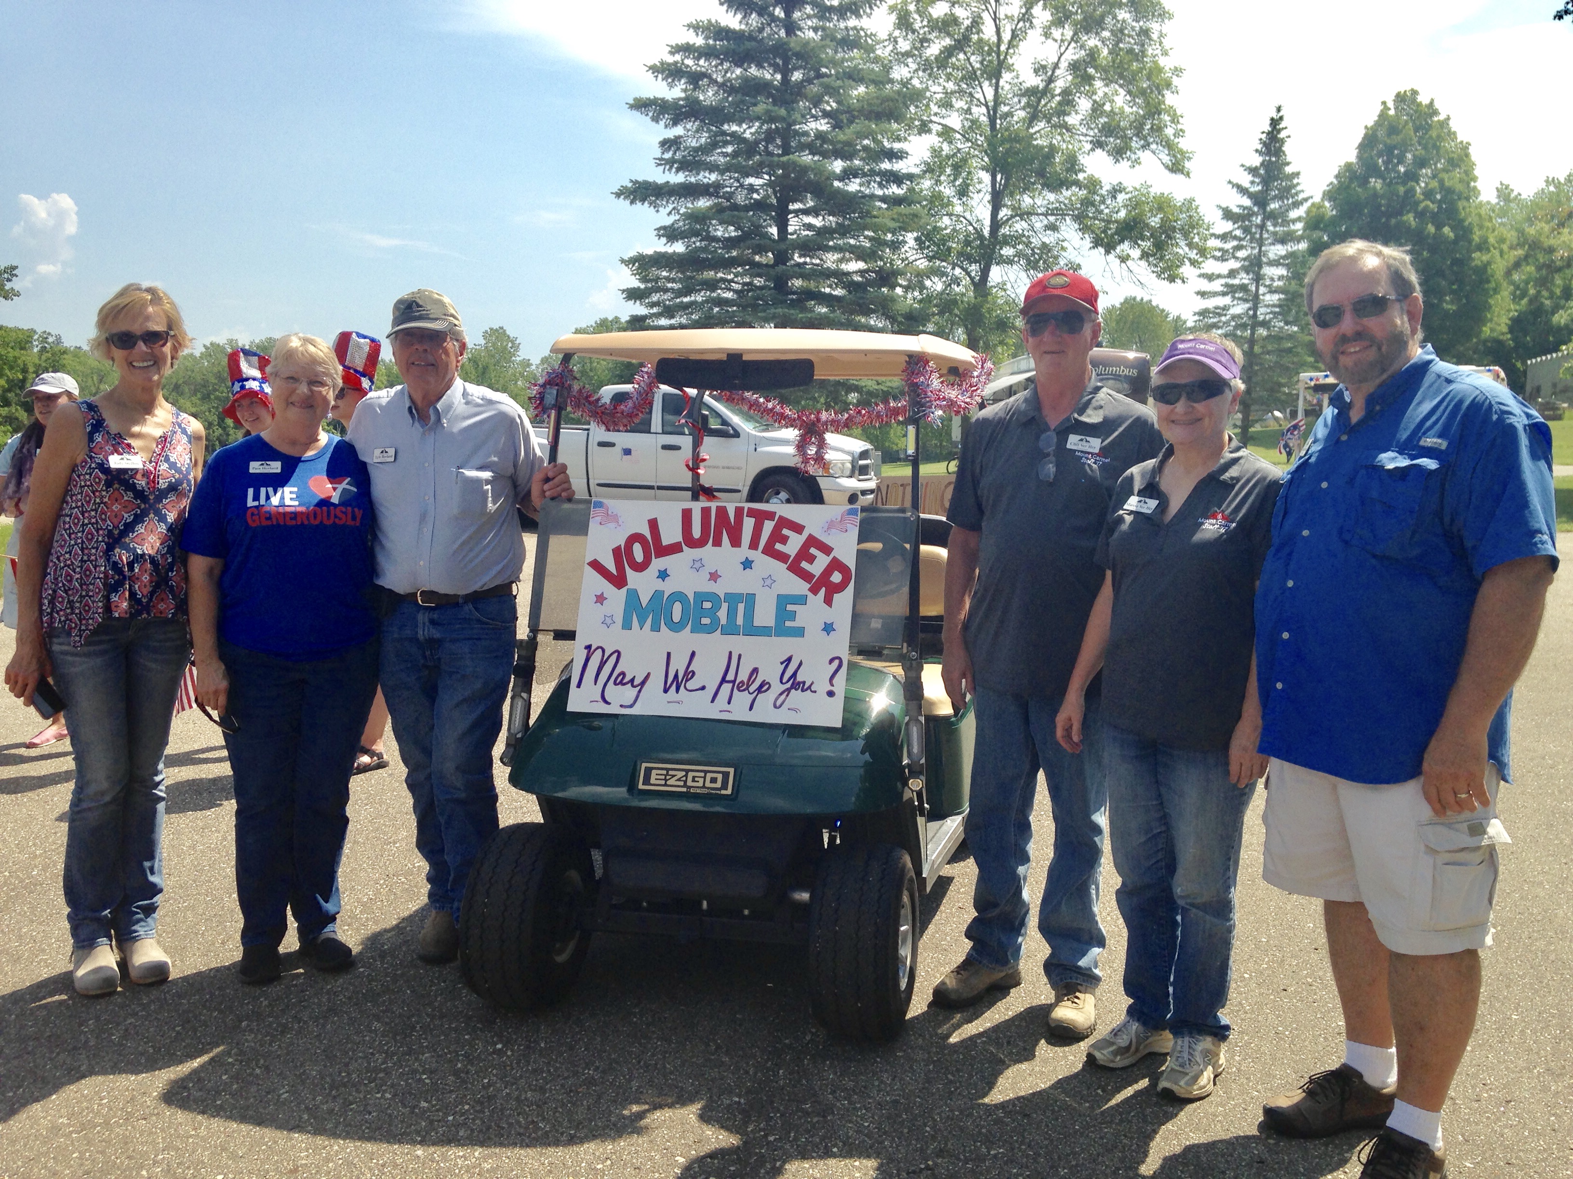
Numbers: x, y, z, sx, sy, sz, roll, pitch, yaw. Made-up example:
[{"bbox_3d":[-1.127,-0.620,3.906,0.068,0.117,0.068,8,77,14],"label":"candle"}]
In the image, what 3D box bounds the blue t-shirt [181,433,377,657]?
[{"bbox_3d":[-1.275,-0.107,3.800,0.530,0.600,0.320,0,7,-14],"label":"blue t-shirt"}]

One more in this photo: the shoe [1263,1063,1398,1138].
[{"bbox_3d":[1.178,1.078,3.208,0.305,0.120,0.115,-1,7,-17],"label":"shoe"}]

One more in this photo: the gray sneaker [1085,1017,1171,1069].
[{"bbox_3d":[0.836,1.038,3.527,0.260,0.105,0.100,-4,9,-37],"label":"gray sneaker"}]

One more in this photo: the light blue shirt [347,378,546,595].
[{"bbox_3d":[-0.895,-0.259,3.880,0.560,0.600,0.310,2,7,8],"label":"light blue shirt"}]

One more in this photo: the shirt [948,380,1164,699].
[{"bbox_3d":[0.651,-0.123,3.620,0.550,0.760,0.310,4,6,18],"label":"shirt"}]

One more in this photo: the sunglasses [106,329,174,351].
[{"bbox_3d":[-1.557,-0.599,3.620,0.145,0.050,0.145,0,7,-22],"label":"sunglasses"}]

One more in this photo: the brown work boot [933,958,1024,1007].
[{"bbox_3d":[0.509,0.975,3.876,0.285,0.125,0.110,-4,8,-40],"label":"brown work boot"}]

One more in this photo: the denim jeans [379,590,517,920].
[{"bbox_3d":[-0.897,0.465,3.990,0.350,0.960,0.300,2,7,7],"label":"denim jeans"}]

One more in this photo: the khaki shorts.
[{"bbox_3d":[1.171,0.424,2.930,0.370,0.490,0.430,-1,7,-27],"label":"khaki shorts"}]

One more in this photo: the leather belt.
[{"bbox_3d":[-0.901,0.011,3.960,0.380,0.055,0.280,2,6,6],"label":"leather belt"}]

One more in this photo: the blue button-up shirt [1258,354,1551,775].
[{"bbox_3d":[1.188,-0.049,2.890,0.370,0.780,0.580,-2,7,-30],"label":"blue button-up shirt"}]

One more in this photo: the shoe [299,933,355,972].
[{"bbox_3d":[-1.227,0.919,4.005,0.095,0.110,0.255,-3,8,-34],"label":"shoe"}]

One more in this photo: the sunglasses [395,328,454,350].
[{"bbox_3d":[-0.914,-0.635,3.800,0.145,0.045,0.150,2,7,4],"label":"sunglasses"}]

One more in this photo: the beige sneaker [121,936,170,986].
[{"bbox_3d":[-1.646,0.913,3.840,0.100,0.110,0.260,-2,7,-31],"label":"beige sneaker"}]

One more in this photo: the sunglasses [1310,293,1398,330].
[{"bbox_3d":[1.087,-0.527,2.800,0.148,0.046,0.150,-1,9,45],"label":"sunglasses"}]

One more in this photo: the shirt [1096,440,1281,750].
[{"bbox_3d":[0.878,0.007,3.260,0.430,0.650,0.280,5,7,31],"label":"shirt"}]

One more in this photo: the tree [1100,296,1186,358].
[{"bbox_3d":[18.980,-11.965,80.000,4.700,7.400,4.700,2,6,0],"label":"tree"}]

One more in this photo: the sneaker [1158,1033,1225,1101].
[{"bbox_3d":[0.928,1.036,3.401,0.105,0.120,0.280,4,7,24],"label":"sneaker"}]

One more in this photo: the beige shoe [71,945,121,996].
[{"bbox_3d":[-1.755,0.928,3.802,0.100,0.120,0.265,-2,7,-27],"label":"beige shoe"}]

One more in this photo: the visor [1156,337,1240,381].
[{"bbox_3d":[0.861,-0.482,3.140,0.168,0.090,0.235,5,7,25],"label":"visor"}]

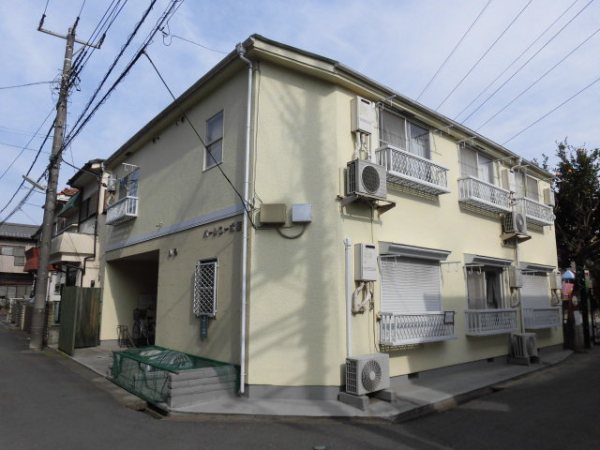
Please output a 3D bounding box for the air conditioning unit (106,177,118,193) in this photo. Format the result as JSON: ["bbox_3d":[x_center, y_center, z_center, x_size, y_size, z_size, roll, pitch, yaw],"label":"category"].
[{"bbox_3d":[-5.700,-1.253,12.669,0.181,0.544,0.362,8,-12,-38],"label":"air conditioning unit"}]

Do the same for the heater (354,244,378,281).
[{"bbox_3d":[1.159,0.675,7.381,0.375,0.615,0.185,9,-13,-39],"label":"heater"}]

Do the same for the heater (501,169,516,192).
[{"bbox_3d":[5.329,-1.107,10.655,0.370,0.566,0.166,9,-12,-40],"label":"heater"}]

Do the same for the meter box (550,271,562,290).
[{"bbox_3d":[8.089,1.767,13.137,0.400,0.580,0.190,9,-13,-39],"label":"meter box"}]

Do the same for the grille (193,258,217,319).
[{"bbox_3d":[-1.841,1.244,8.140,0.120,1.040,0.820,9,-13,-39],"label":"grille"}]

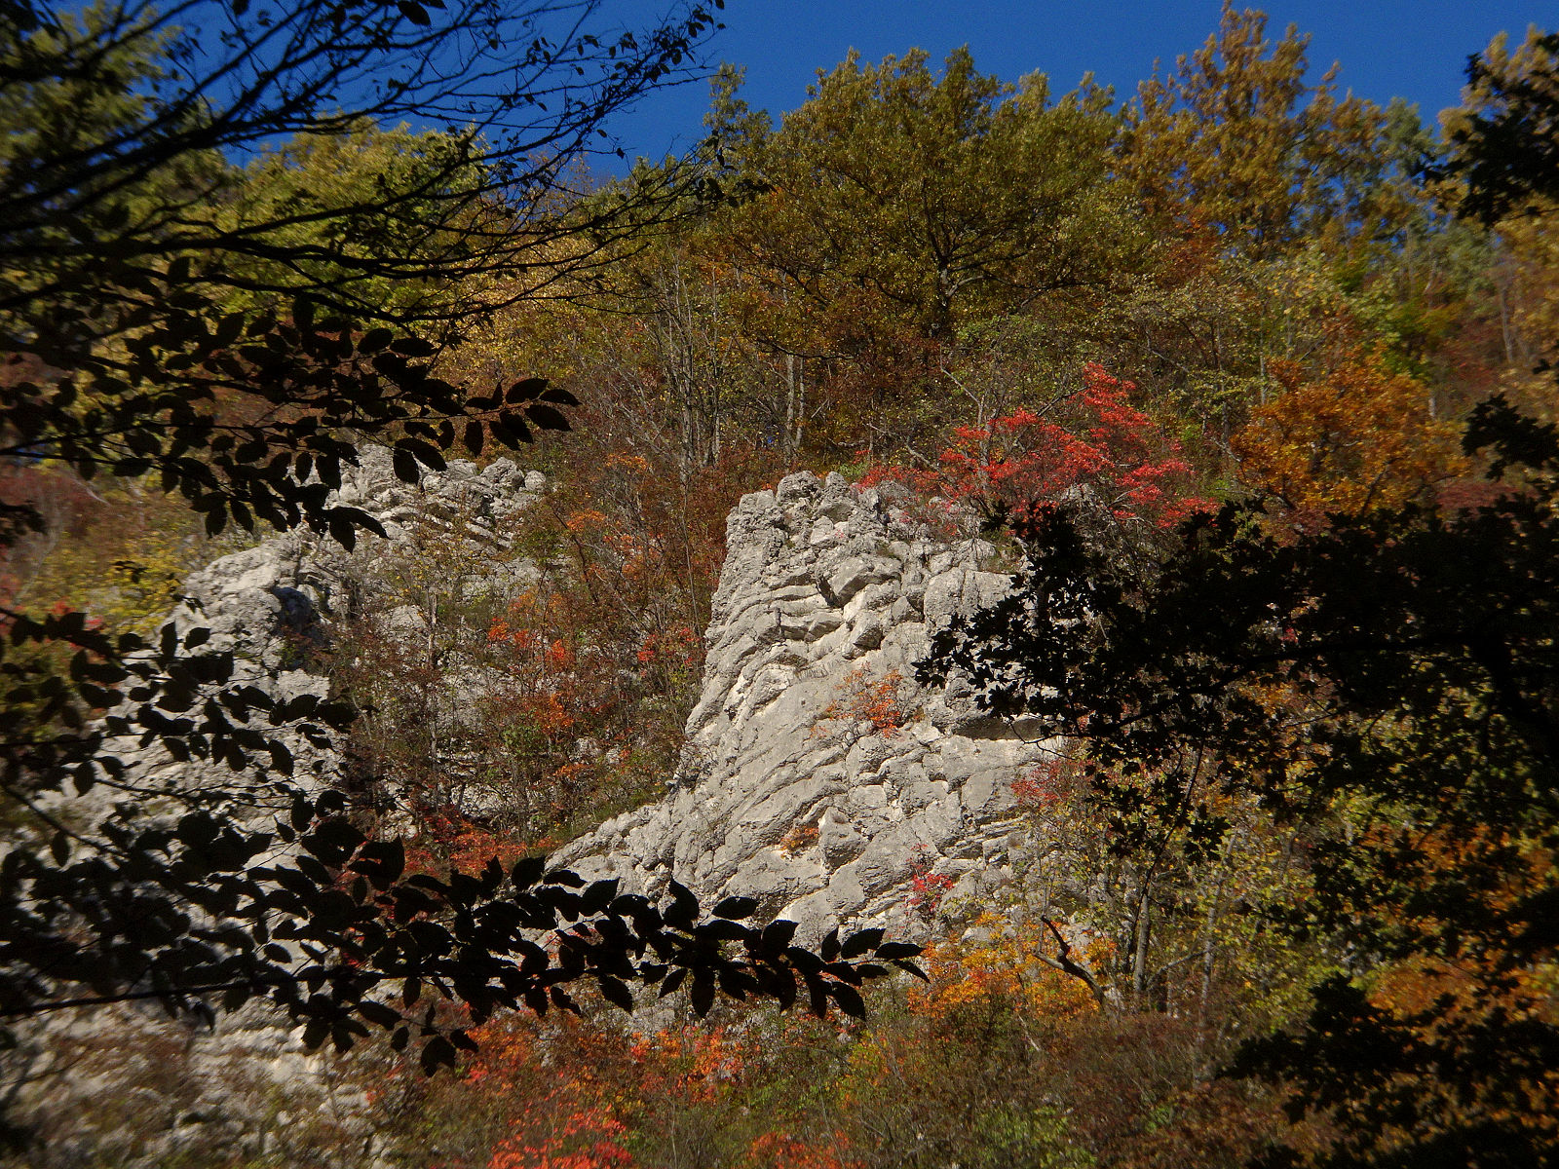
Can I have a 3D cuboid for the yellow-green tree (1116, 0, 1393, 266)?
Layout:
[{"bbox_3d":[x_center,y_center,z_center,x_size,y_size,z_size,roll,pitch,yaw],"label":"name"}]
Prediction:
[{"bbox_3d":[10.280,-9.230,99.041,6.000,7.000,5.800,-2,-16,6],"label":"yellow-green tree"}]

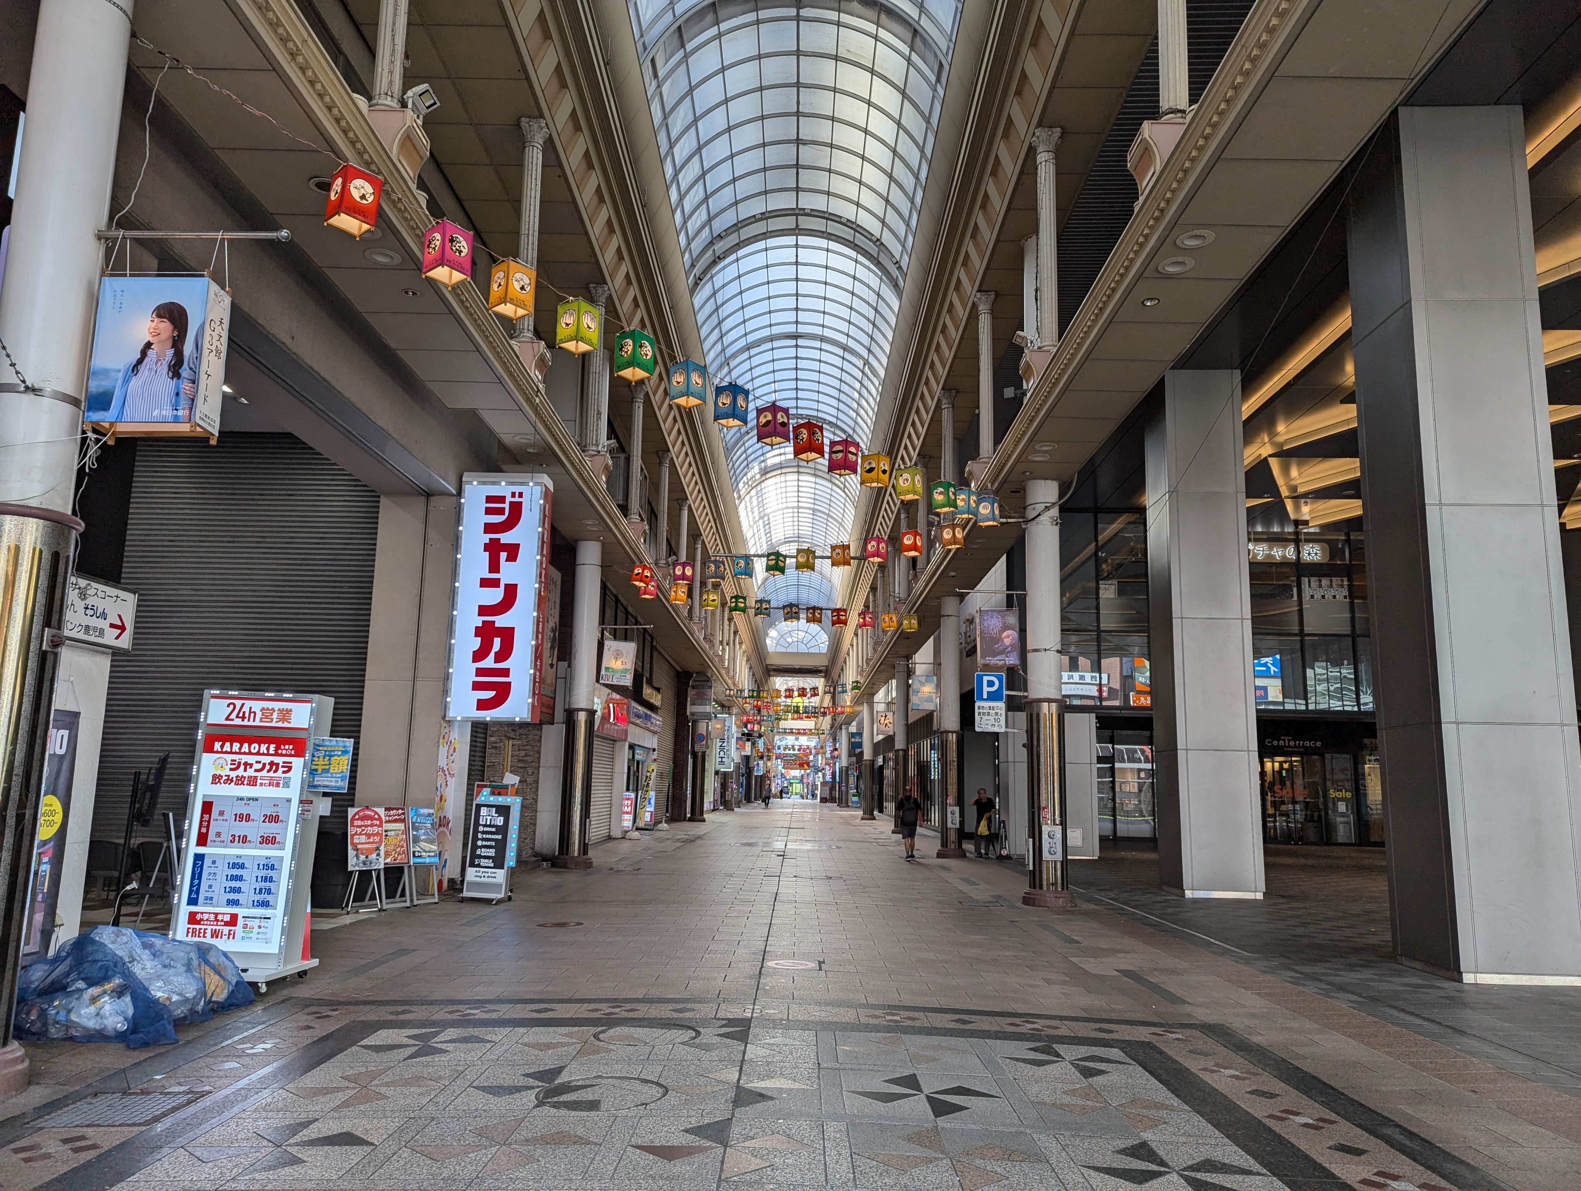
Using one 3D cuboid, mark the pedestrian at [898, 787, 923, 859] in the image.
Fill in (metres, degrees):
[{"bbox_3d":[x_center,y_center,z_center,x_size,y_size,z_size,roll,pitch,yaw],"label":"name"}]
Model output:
[{"bbox_3d":[2.885,5.481,26.481,0.560,1.728,0.380,1,-10,1],"label":"pedestrian"}]

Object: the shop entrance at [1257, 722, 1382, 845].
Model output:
[{"bbox_3d":[18.443,6.568,38.205,4.400,4.200,0.500,1,-10,1],"label":"shop entrance"}]

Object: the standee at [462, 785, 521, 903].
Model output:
[{"bbox_3d":[-4.081,3.390,15.020,0.620,1.580,0.480,4,-10,-15],"label":"standee"}]

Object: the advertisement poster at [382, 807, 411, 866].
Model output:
[{"bbox_3d":[-5.285,3.217,14.623,0.040,0.771,0.540,-14,-16,23],"label":"advertisement poster"}]

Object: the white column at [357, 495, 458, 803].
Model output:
[{"bbox_3d":[-5.787,1.481,17.044,1.230,5.975,1.100,1,-10,1],"label":"white column"}]

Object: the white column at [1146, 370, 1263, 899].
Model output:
[{"bbox_3d":[7.216,0.610,19.373,1.310,9.095,1.280,1,-10,1],"label":"white column"}]

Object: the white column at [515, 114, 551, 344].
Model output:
[{"bbox_3d":[-3.519,-4.872,14.754,0.390,3.170,0.390,1,-10,1],"label":"white column"}]

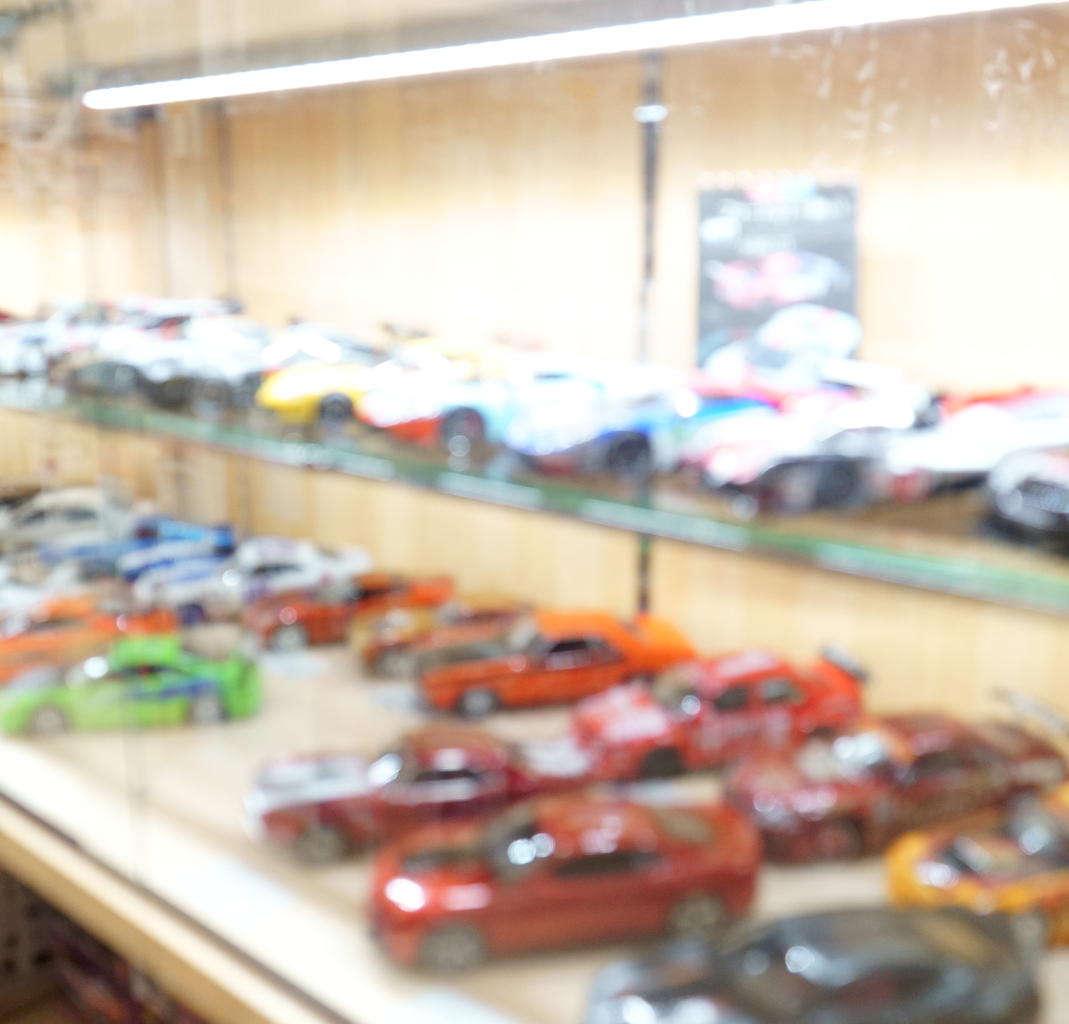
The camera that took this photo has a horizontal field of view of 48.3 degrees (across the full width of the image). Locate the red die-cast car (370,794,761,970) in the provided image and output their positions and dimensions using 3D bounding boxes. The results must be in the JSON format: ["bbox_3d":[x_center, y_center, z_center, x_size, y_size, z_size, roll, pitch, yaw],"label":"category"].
[{"bbox_3d":[0.021,0.239,0.811,0.268,0.075,0.110,-3,14,-13],"label":"red die-cast car"}]

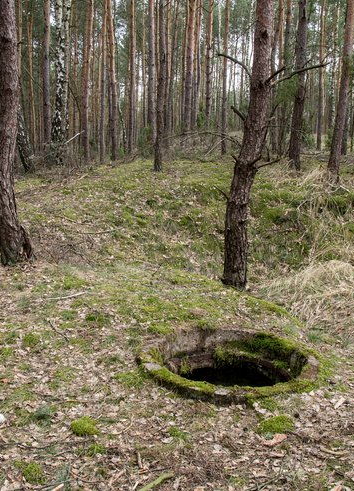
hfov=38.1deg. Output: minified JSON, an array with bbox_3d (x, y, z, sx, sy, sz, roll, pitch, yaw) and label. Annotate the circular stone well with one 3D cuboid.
[{"bbox_3d":[0.387,1.001,3.924,1.360,0.300,1.360,0,9,0],"label":"circular stone well"}]

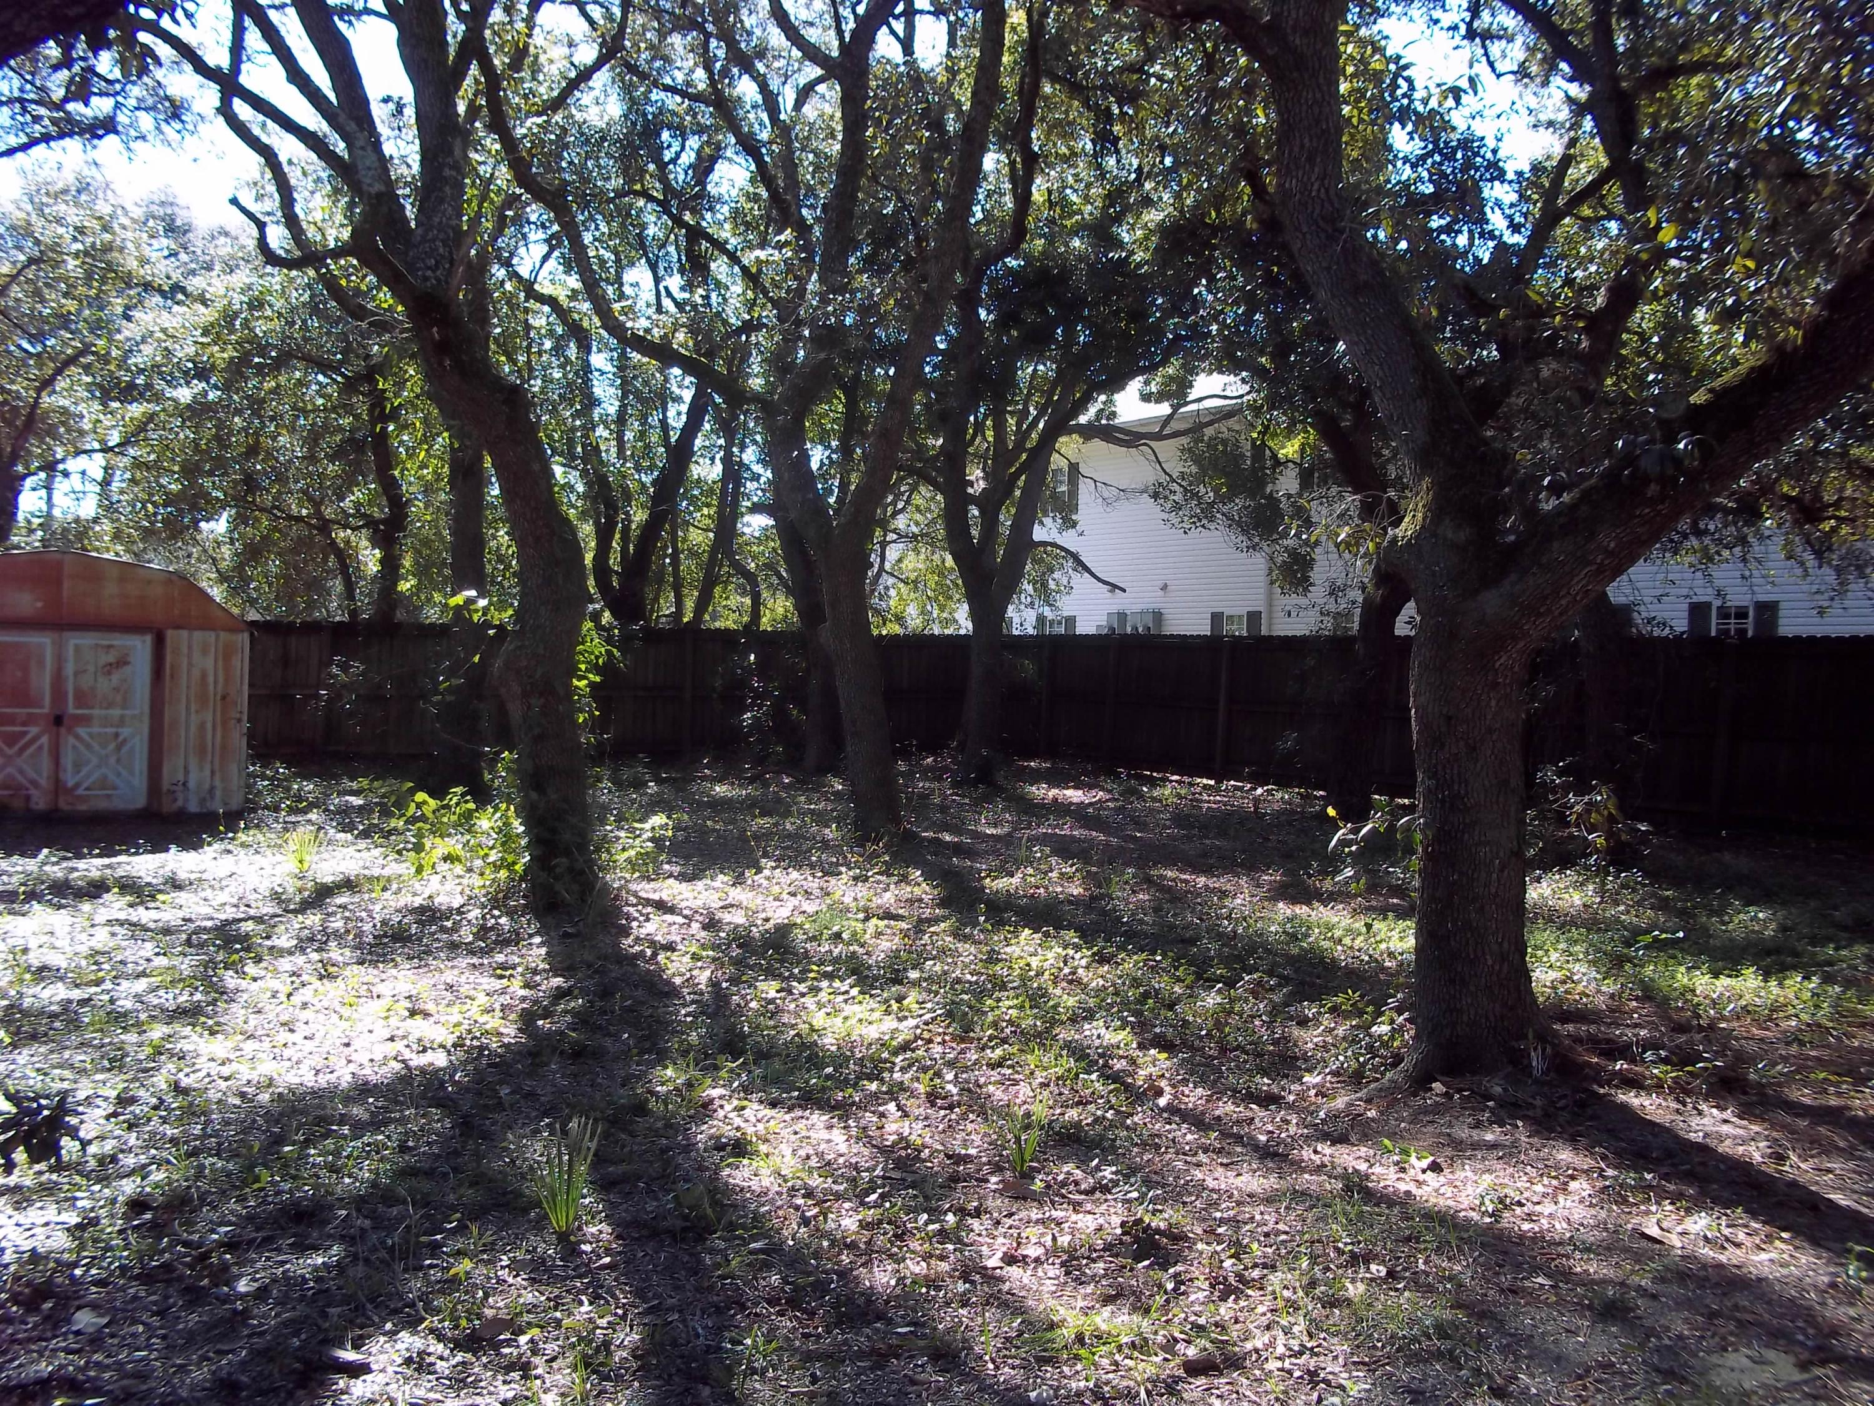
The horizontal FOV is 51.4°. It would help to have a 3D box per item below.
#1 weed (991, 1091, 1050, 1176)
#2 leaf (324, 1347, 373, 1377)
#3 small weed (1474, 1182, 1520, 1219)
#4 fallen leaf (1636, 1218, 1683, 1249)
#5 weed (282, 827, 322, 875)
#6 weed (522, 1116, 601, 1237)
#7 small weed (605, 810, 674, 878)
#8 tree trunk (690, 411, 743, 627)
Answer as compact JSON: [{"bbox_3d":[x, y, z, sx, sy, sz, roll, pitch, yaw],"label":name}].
[{"bbox_3d":[0.244,1.274,5.751,0.172,0.239,0.163,1,2,3],"label":"weed"},{"bbox_3d":[-1.250,1.397,4.140,0.103,0.030,0.067,1,2,-17],"label":"leaf"},{"bbox_3d":[1.571,1.395,5.465,0.123,0.061,0.111,2,2,16],"label":"small weed"},{"bbox_3d":[1.936,1.419,5.222,0.116,0.040,0.104,2,2,21],"label":"fallen leaf"},{"bbox_3d":[-4.160,0.969,12.771,0.261,0.298,0.248,1,2,-18],"label":"weed"},{"bbox_3d":[-0.985,1.238,5.100,0.201,0.305,0.191,1,2,-11],"label":"weed"},{"bbox_3d":[-1.989,0.939,13.022,0.446,0.422,0.424,1,2,-9],"label":"small weed"},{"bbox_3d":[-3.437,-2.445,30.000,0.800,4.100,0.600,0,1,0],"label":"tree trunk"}]

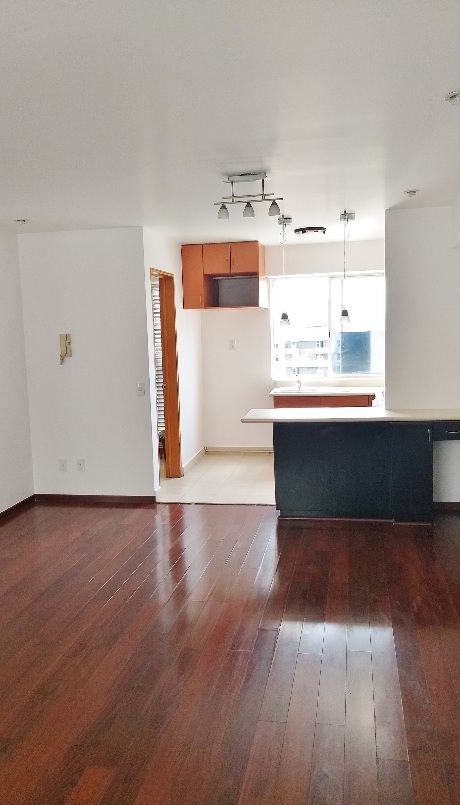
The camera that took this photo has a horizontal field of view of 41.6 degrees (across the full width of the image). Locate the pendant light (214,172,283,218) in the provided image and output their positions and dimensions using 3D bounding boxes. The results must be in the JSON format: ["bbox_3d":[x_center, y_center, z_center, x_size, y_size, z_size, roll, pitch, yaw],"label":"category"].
[{"bbox_3d":[0.116,-1.244,3.658,0.413,0.246,0.139,0,7,12],"label":"pendant light"}]

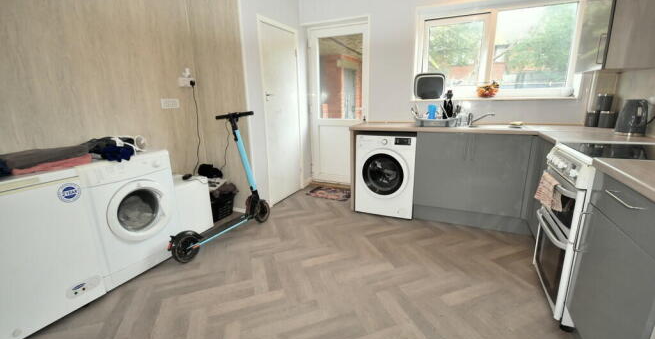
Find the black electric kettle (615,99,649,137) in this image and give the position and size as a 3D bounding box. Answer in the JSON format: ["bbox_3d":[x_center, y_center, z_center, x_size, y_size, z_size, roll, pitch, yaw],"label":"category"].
[{"bbox_3d":[2.125,-0.357,1.888,0.155,0.243,0.195,-3,14,-7],"label":"black electric kettle"}]

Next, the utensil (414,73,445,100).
[{"bbox_3d":[1.159,-0.944,3.104,0.325,0.285,0.130,6,16,24],"label":"utensil"}]

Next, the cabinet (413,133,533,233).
[{"bbox_3d":[1.394,0.069,2.767,0.910,0.873,0.580,6,16,24],"label":"cabinet"}]

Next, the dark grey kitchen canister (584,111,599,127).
[{"bbox_3d":[2.406,-0.451,2.461,0.095,0.138,0.095,6,16,25],"label":"dark grey kitchen canister"}]

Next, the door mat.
[{"bbox_3d":[0.072,0.315,3.622,0.640,0.012,0.390,6,16,26],"label":"door mat"}]

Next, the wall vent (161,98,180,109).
[{"bbox_3d":[-1.515,-0.637,2.647,0.020,0.093,0.190,6,16,25],"label":"wall vent"}]

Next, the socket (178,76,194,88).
[{"bbox_3d":[-1.419,-0.875,2.756,0.040,0.092,0.165,6,16,24],"label":"socket"}]

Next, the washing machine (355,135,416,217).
[{"bbox_3d":[0.701,0.019,3.037,0.605,0.845,0.550,6,16,26],"label":"washing machine"}]

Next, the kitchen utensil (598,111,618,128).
[{"bbox_3d":[2.563,-0.448,2.485,0.108,0.143,0.108,6,16,24],"label":"kitchen utensil"}]

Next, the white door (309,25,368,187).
[{"bbox_3d":[0.138,-0.791,3.642,0.790,2.060,0.070,6,16,26],"label":"white door"}]

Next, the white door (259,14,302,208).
[{"bbox_3d":[-0.544,-0.621,3.327,0.050,2.010,0.735,6,16,24],"label":"white door"}]

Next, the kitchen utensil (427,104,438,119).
[{"bbox_3d":[1.108,-0.598,2.881,0.095,0.165,0.090,6,16,24],"label":"kitchen utensil"}]

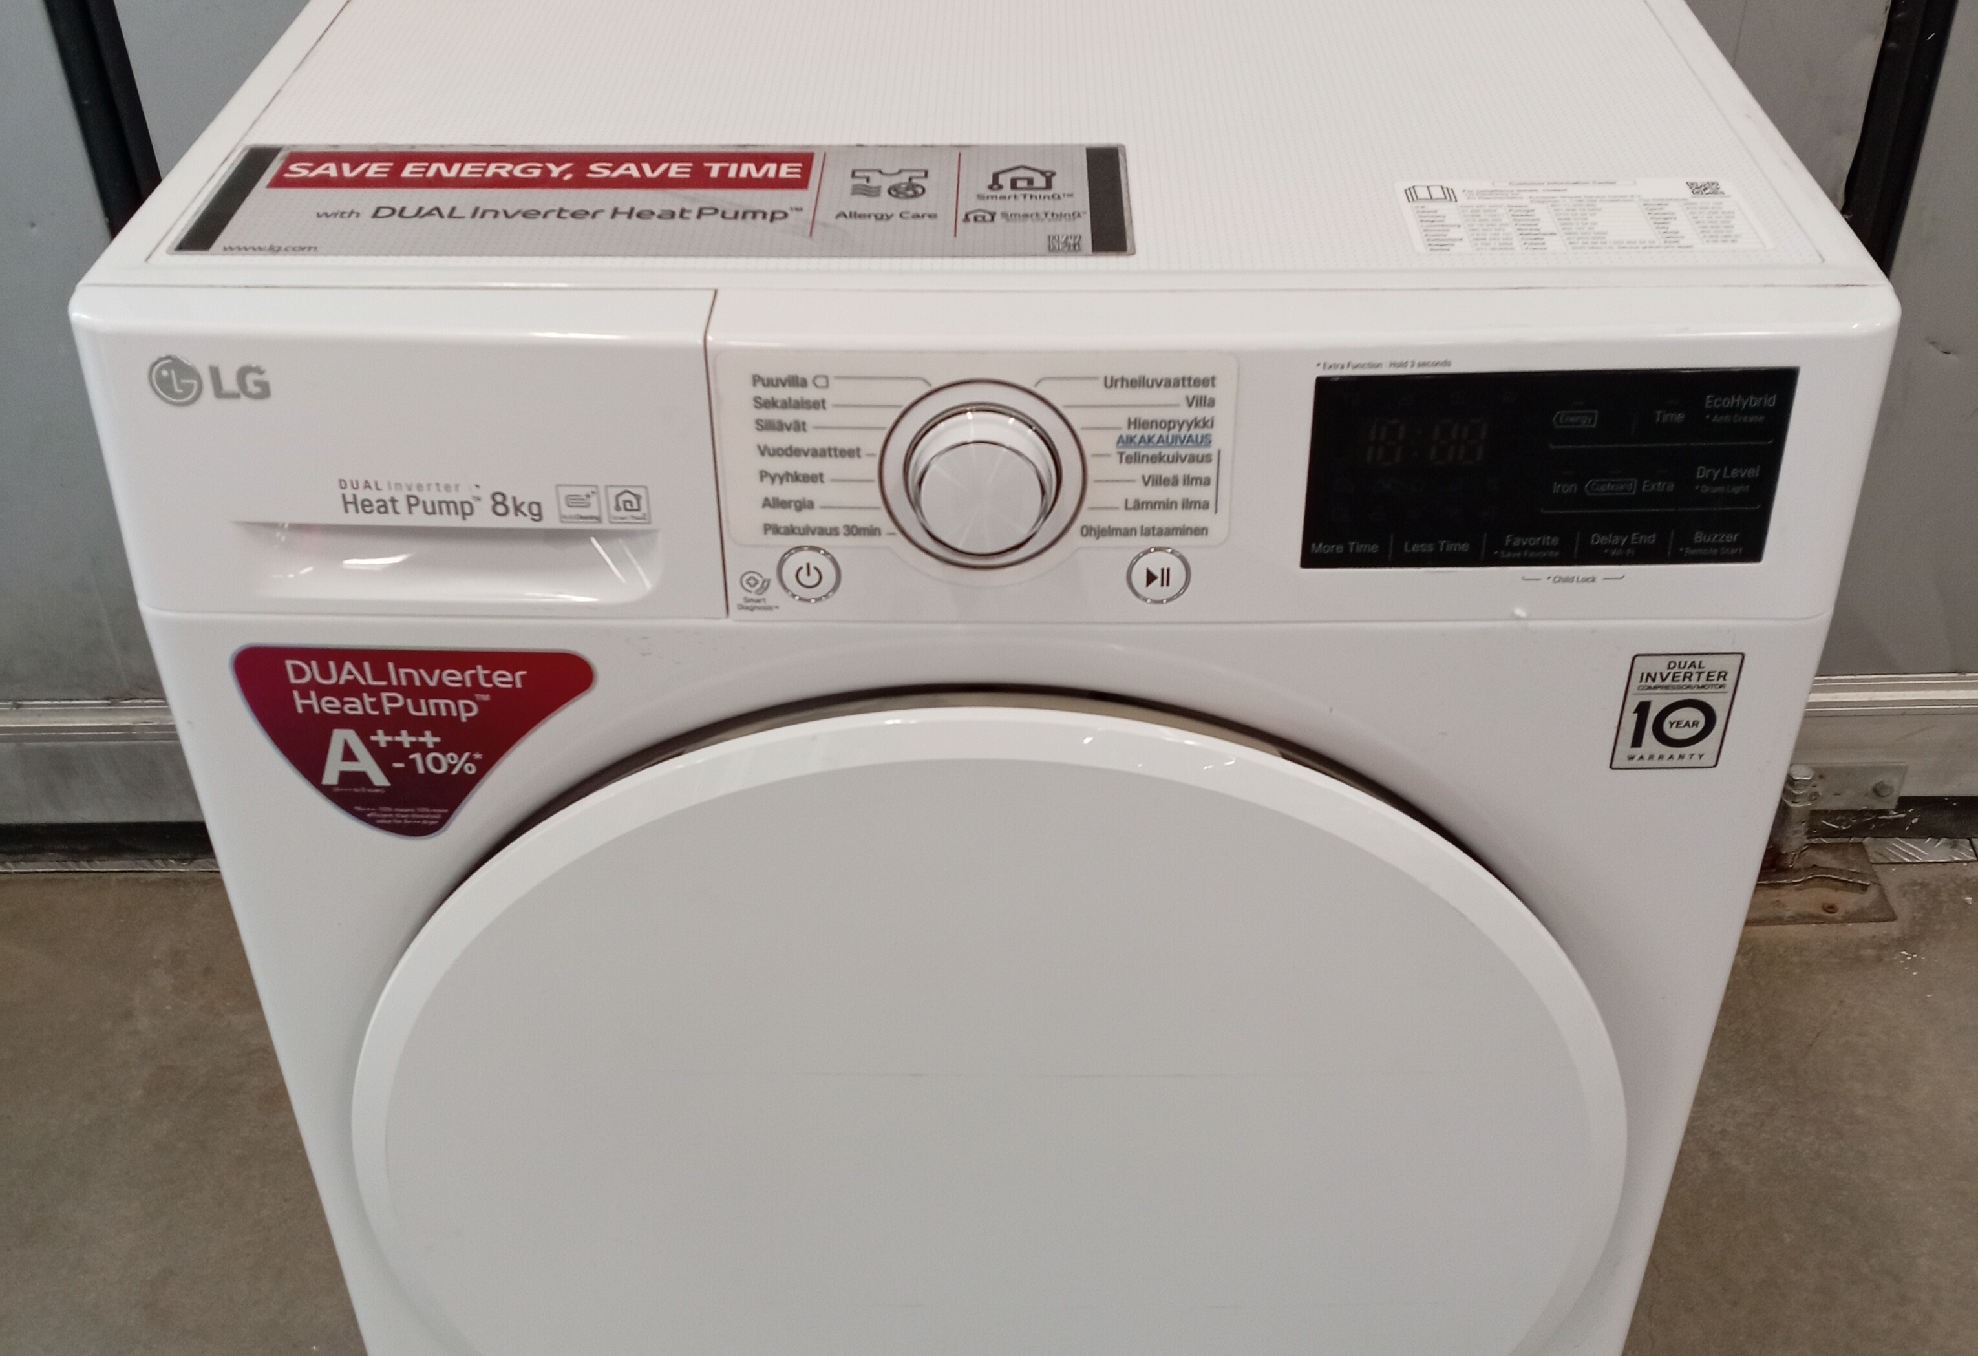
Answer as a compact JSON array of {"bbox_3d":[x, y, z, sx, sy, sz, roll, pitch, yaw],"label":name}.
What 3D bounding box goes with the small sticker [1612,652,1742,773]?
[{"bbox_3d":[0.245,0.013,0.730,0.039,0.052,0.002,-1,35,-1],"label":"small sticker"}]

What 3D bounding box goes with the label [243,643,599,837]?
[{"bbox_3d":[-0.203,0.026,0.746,0.130,0.086,0.002,1,35,3],"label":"label"}]

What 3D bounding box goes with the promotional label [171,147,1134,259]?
[{"bbox_3d":[-0.113,-0.170,0.729,0.328,0.002,0.094,0,37,1],"label":"promotional label"}]

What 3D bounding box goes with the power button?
[{"bbox_3d":[-0.061,-0.034,0.698,0.022,0.022,0.005,1,30,2],"label":"power button"}]

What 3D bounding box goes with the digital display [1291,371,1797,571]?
[{"bbox_3d":[0.184,-0.068,0.678,0.155,0.070,0.004,-1,30,0],"label":"digital display"}]

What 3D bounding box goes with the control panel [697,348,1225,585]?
[{"bbox_3d":[-0.003,-0.063,0.671,0.168,0.084,0.022,0,30,1],"label":"control panel"}]

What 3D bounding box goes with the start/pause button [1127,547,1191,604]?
[{"bbox_3d":[0.058,-0.034,0.696,0.022,0.022,0.005,0,30,1],"label":"start/pause button"}]

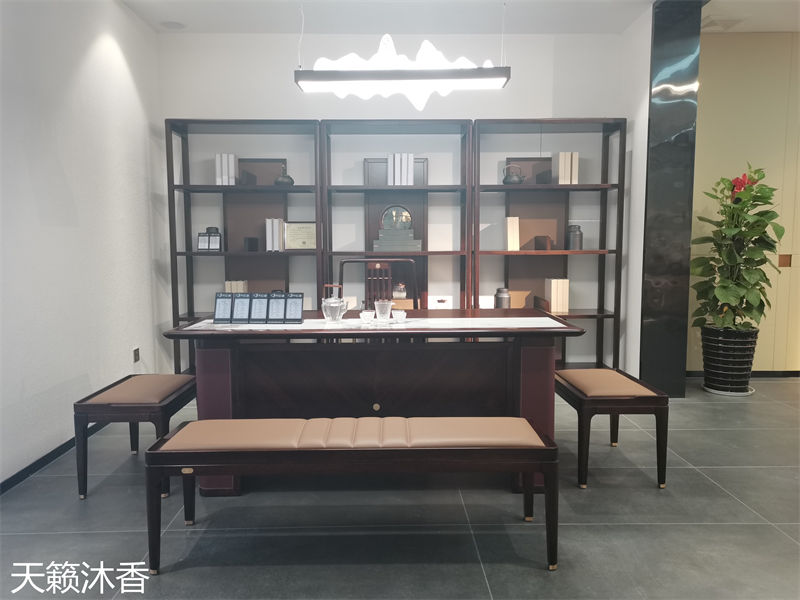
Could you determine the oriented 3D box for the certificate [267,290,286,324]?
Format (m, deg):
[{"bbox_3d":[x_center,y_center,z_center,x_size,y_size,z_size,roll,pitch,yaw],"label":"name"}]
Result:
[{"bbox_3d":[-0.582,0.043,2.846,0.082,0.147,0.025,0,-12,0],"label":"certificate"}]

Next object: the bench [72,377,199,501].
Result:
[{"bbox_3d":[-1.221,0.635,2.914,0.392,0.432,0.593,0,5,-2],"label":"bench"}]

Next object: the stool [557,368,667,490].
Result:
[{"bbox_3d":[1.008,0.621,3.013,0.392,0.432,0.593,0,5,-2],"label":"stool"}]

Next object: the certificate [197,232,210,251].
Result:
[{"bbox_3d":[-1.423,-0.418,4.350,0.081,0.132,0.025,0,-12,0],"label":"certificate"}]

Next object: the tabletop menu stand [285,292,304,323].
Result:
[{"bbox_3d":[-0.499,0.043,2.844,0.082,0.147,0.025,0,-12,0],"label":"tabletop menu stand"}]

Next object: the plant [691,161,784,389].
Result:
[{"bbox_3d":[2.494,-0.161,4.515,0.630,1.702,0.600,0,5,0],"label":"plant"}]

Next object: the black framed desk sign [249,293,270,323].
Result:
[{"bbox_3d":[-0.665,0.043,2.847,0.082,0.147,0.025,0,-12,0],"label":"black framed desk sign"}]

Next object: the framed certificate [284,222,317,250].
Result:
[{"bbox_3d":[-0.697,-0.461,4.365,0.278,0.205,0.025,0,5,0],"label":"framed certificate"}]

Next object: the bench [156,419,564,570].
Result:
[{"bbox_3d":[-0.159,0.698,2.214,1.377,0.433,0.369,0,5,-1],"label":"bench"}]

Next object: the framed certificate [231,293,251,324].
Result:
[{"bbox_3d":[-0.749,0.043,2.849,0.082,0.147,0.025,0,-12,0],"label":"framed certificate"}]

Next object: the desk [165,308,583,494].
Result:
[{"bbox_3d":[-0.107,0.467,3.014,1.784,0.744,0.851,0,5,-1],"label":"desk"}]

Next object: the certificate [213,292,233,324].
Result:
[{"bbox_3d":[-0.833,0.043,2.850,0.082,0.147,0.025,0,-12,0],"label":"certificate"}]

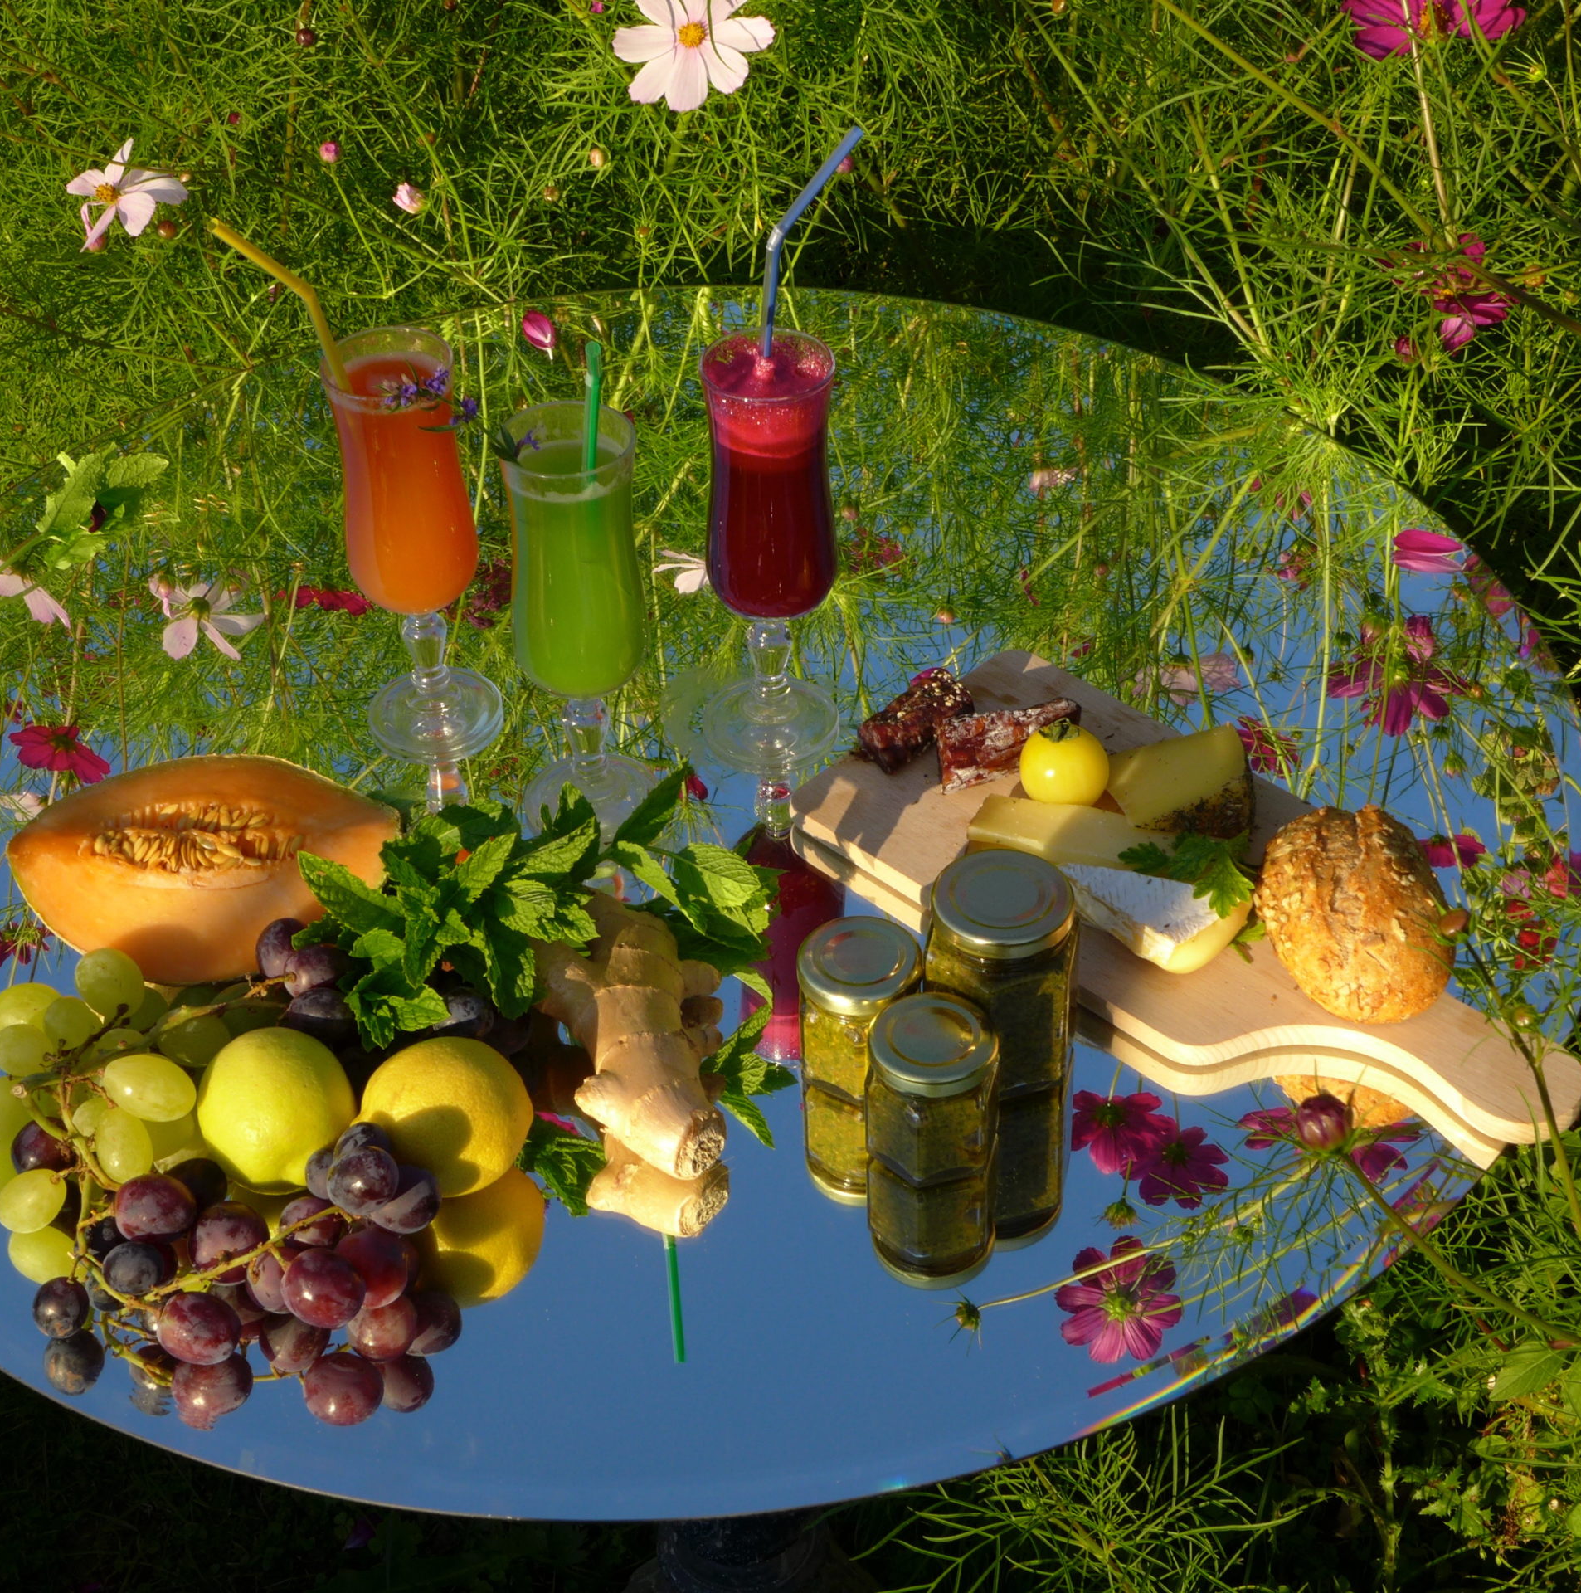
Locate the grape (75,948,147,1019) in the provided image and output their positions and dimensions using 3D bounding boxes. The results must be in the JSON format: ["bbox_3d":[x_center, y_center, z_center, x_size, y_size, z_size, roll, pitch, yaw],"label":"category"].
[{"bbox_3d":[-0.265,0.073,1.127,0.027,0.028,0.028,0,40,0],"label":"grape"}]

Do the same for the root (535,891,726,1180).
[{"bbox_3d":[-0.059,0.080,1.079,0.070,0.045,0.138,-8,40,-6],"label":"root"}]

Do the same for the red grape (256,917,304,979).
[{"bbox_3d":[-0.188,0.057,1.073,0.021,0.024,0.022,-1,40,1],"label":"red grape"}]

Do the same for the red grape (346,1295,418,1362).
[{"bbox_3d":[-0.144,0.188,1.019,0.026,0.025,0.026,0,40,0],"label":"red grape"}]

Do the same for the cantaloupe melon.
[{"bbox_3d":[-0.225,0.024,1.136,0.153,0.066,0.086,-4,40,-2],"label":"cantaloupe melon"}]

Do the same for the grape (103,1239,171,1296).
[{"bbox_3d":[-0.223,0.160,0.979,0.021,0.021,0.022,-1,40,1],"label":"grape"}]

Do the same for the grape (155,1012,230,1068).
[{"bbox_3d":[-0.217,0.089,1.059,0.029,0.022,0.022,-1,40,1],"label":"grape"}]

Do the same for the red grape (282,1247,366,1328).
[{"bbox_3d":[-0.157,0.165,0.969,0.028,0.027,0.028,-1,40,1],"label":"red grape"}]

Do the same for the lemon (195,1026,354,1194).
[{"bbox_3d":[-0.185,0.112,1.032,0.058,0.058,0.063,-16,42,-15],"label":"lemon"}]

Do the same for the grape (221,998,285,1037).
[{"bbox_3d":[-0.213,0.086,1.132,0.028,0.025,0.026,0,40,0],"label":"grape"}]

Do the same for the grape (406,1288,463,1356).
[{"bbox_3d":[-0.125,0.183,1.001,0.024,0.024,0.024,-1,40,1],"label":"grape"}]

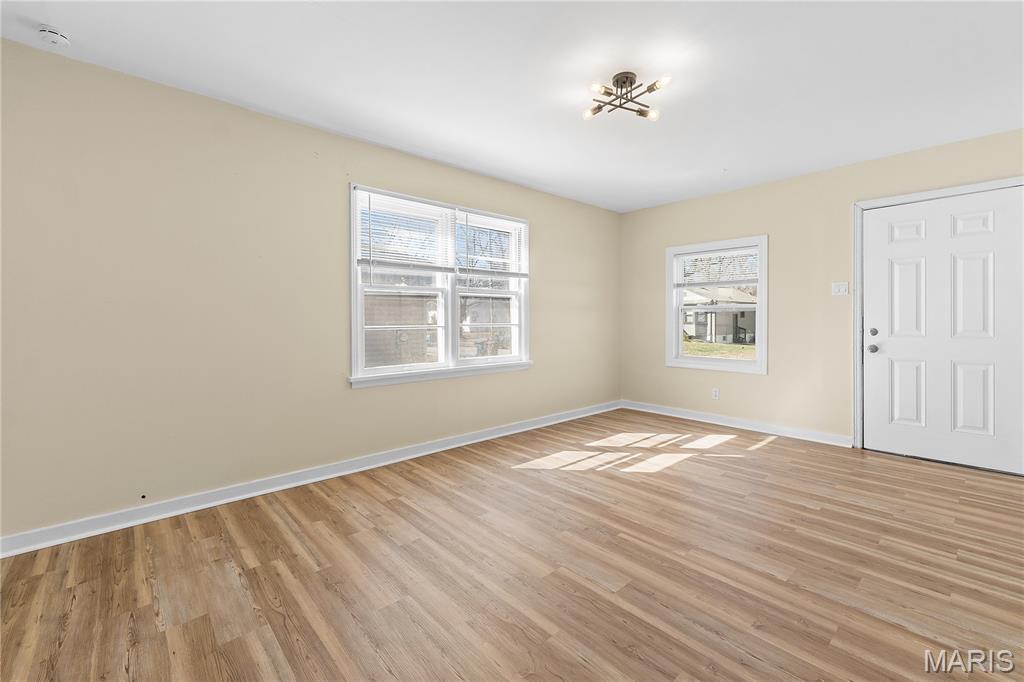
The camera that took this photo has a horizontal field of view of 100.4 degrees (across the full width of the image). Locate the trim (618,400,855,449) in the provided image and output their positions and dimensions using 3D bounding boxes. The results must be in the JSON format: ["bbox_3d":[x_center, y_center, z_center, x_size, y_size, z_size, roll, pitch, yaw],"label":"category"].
[{"bbox_3d":[2.185,0.844,4.581,0.018,0.100,2.353,-3,4,-42],"label":"trim"}]

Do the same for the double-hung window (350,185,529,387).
[{"bbox_3d":[-0.519,-0.422,3.717,1.769,1.482,0.100,-3,4,-42],"label":"double-hung window"}]

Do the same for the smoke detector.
[{"bbox_3d":[-2.080,-1.383,1.940,0.105,0.045,0.105,-3,4,-42],"label":"smoke detector"}]

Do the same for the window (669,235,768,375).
[{"bbox_3d":[2.164,-0.363,4.571,0.100,1.358,1.056,-3,4,-42],"label":"window"}]

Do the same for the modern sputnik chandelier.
[{"bbox_3d":[0.642,-1.370,2.363,0.530,0.140,0.530,-2,3,-31],"label":"modern sputnik chandelier"}]

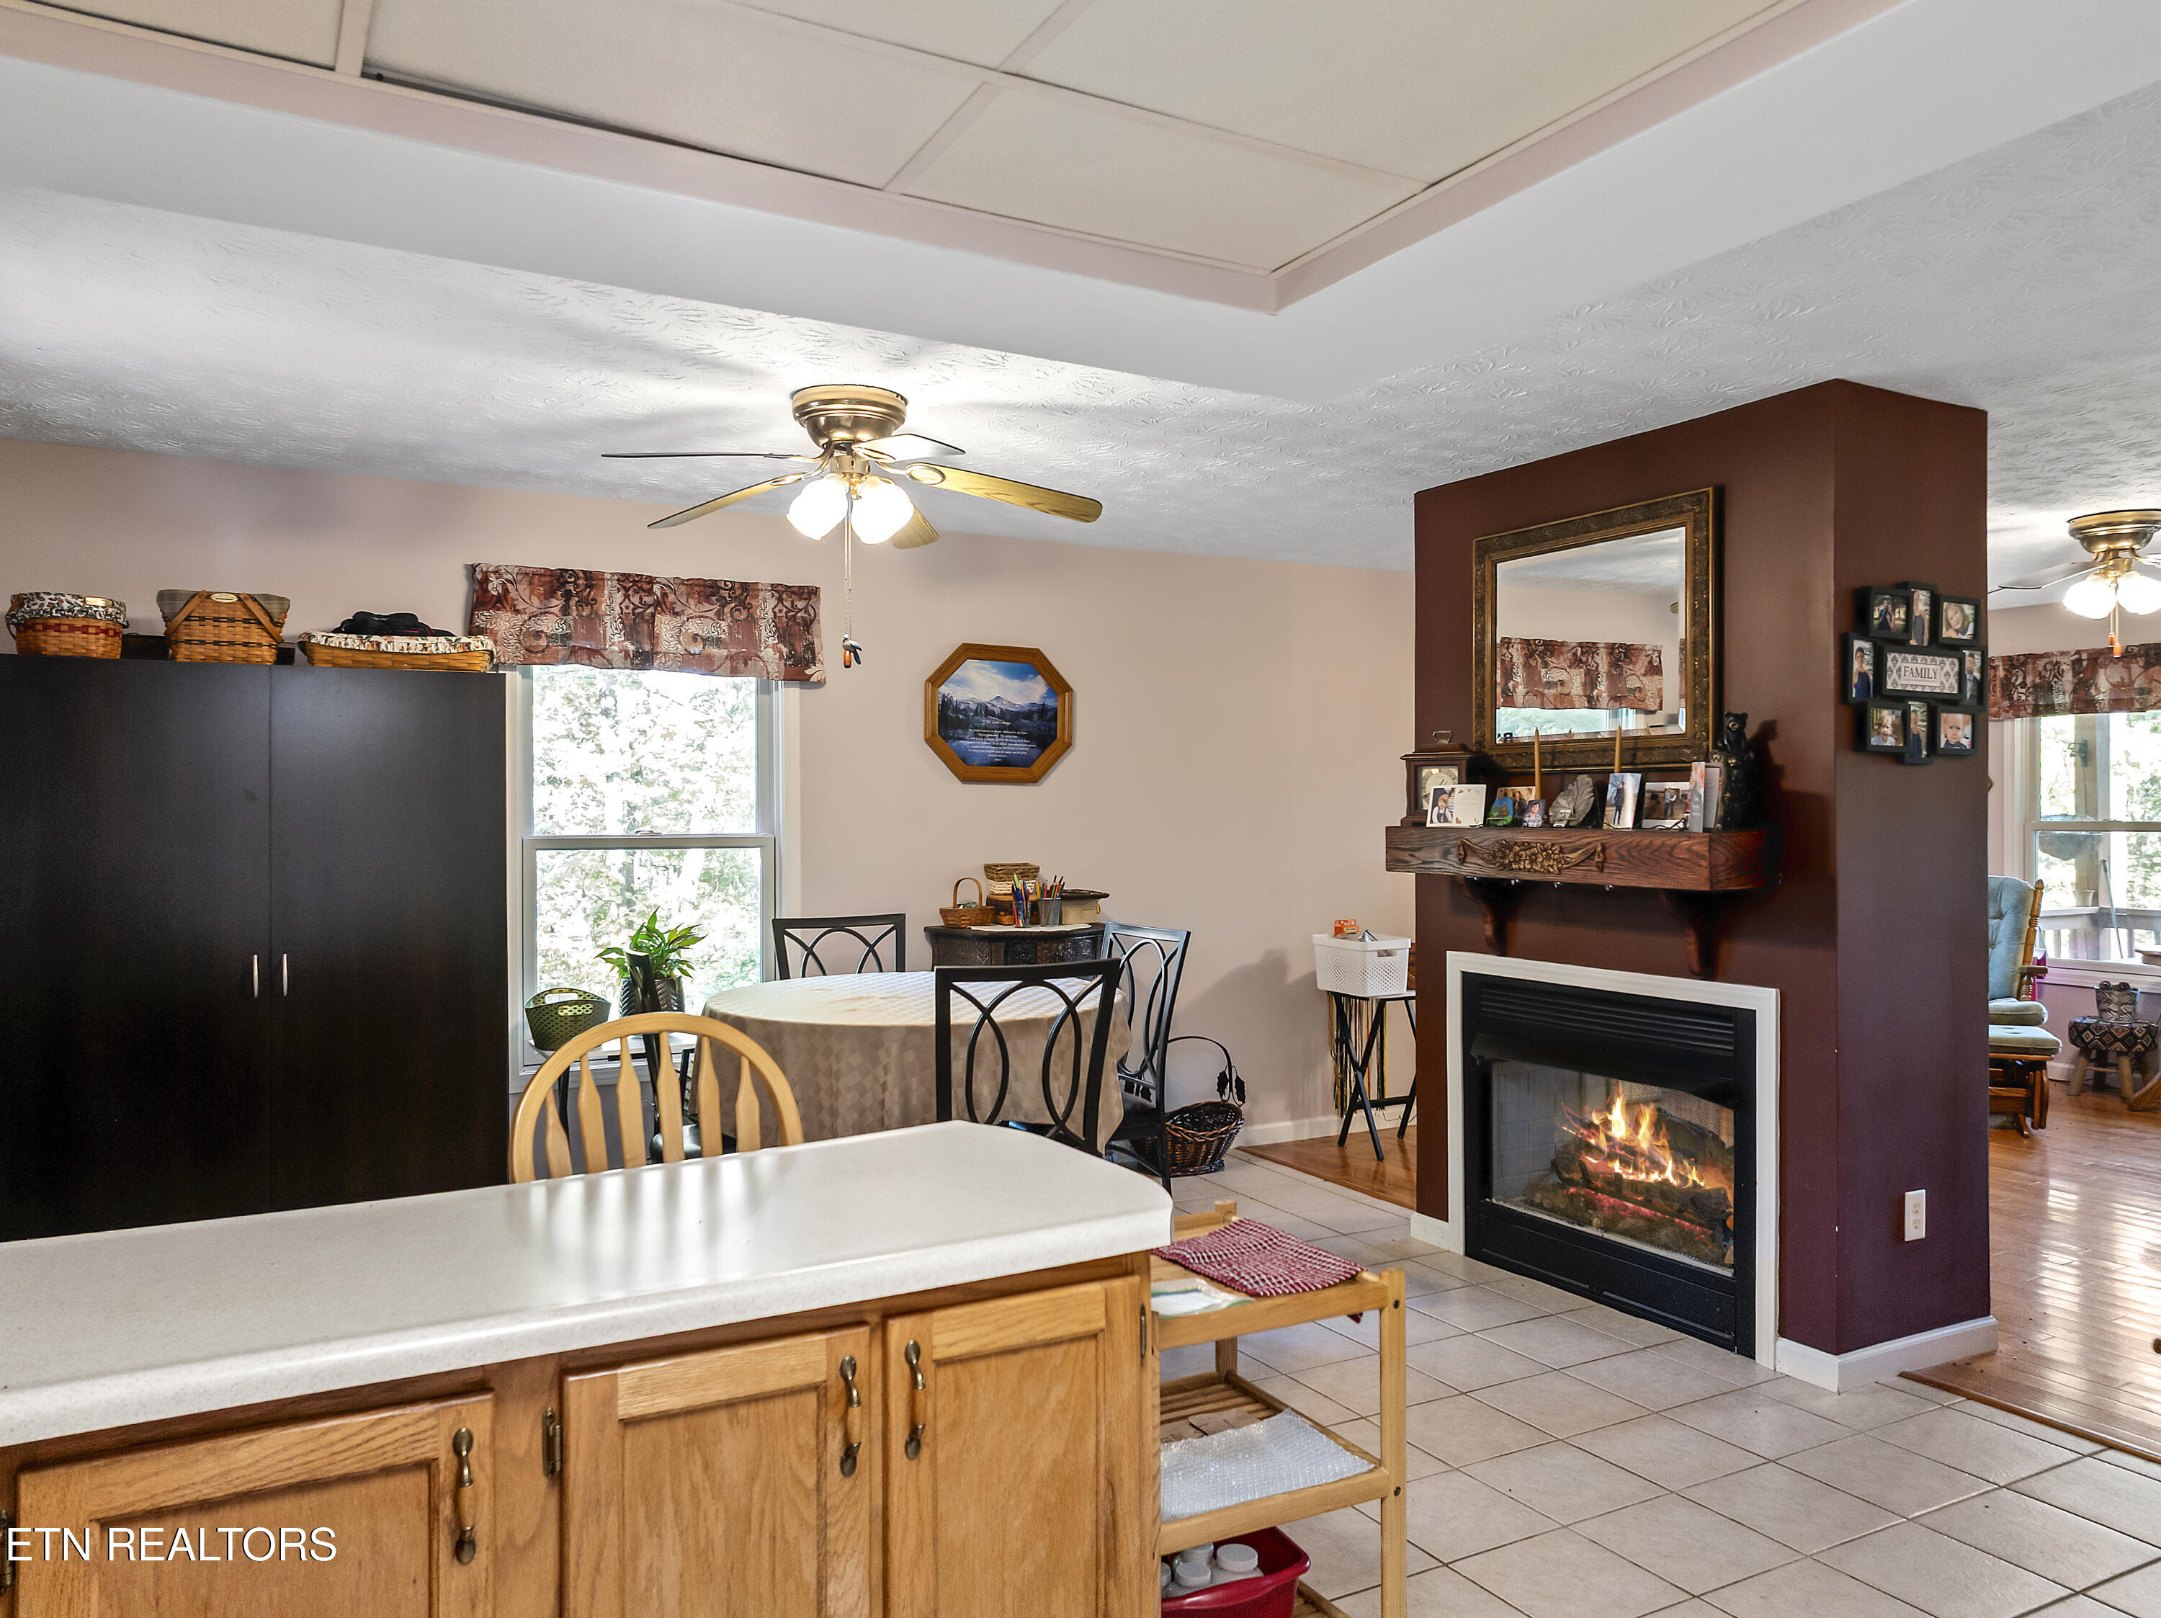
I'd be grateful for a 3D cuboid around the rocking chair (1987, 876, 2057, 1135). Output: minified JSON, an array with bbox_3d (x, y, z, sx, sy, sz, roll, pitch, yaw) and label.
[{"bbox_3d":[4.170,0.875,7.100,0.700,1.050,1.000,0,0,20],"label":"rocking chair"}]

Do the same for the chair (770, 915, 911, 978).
[{"bbox_3d":[-0.678,0.884,4.728,0.460,1.060,0.530,0,0,-28],"label":"chair"}]

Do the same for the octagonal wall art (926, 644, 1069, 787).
[{"bbox_3d":[-0.304,-0.354,5.661,0.618,0.518,0.032,0,0,-28],"label":"octagonal wall art"}]

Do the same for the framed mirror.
[{"bbox_3d":[1.443,-0.471,4.269,0.035,0.718,0.870,0,0,-28],"label":"framed mirror"}]

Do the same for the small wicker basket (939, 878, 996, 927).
[{"bbox_3d":[-0.412,0.337,5.400,0.176,0.175,0.130,0,0,-28],"label":"small wicker basket"}]

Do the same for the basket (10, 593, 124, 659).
[{"bbox_3d":[-2.724,-0.479,4.031,0.260,0.180,0.220,0,0,-28],"label":"basket"}]

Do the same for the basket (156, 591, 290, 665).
[{"bbox_3d":[-2.339,-0.492,4.091,0.310,0.200,0.200,0,0,-29],"label":"basket"}]

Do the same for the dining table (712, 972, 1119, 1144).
[{"bbox_3d":[-0.432,0.957,4.029,1.140,0.914,1.140,0,0,-28],"label":"dining table"}]

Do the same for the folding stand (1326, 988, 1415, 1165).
[{"bbox_3d":[1.291,1.074,6.168,0.470,0.655,0.330,0,0,-28],"label":"folding stand"}]

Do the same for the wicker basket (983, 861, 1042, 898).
[{"bbox_3d":[-0.255,0.257,5.518,0.200,0.117,0.140,0,0,-28],"label":"wicker basket"}]

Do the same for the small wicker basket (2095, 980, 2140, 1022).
[{"bbox_3d":[5.024,0.933,7.259,0.190,0.200,0.190,0,0,-29],"label":"small wicker basket"}]

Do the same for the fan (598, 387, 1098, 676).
[{"bbox_3d":[-0.580,-0.695,3.785,1.320,0.665,1.300,0,0,-29],"label":"fan"}]

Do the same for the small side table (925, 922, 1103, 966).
[{"bbox_3d":[-0.157,0.922,5.523,0.780,0.960,0.380,0,0,-29],"label":"small side table"}]

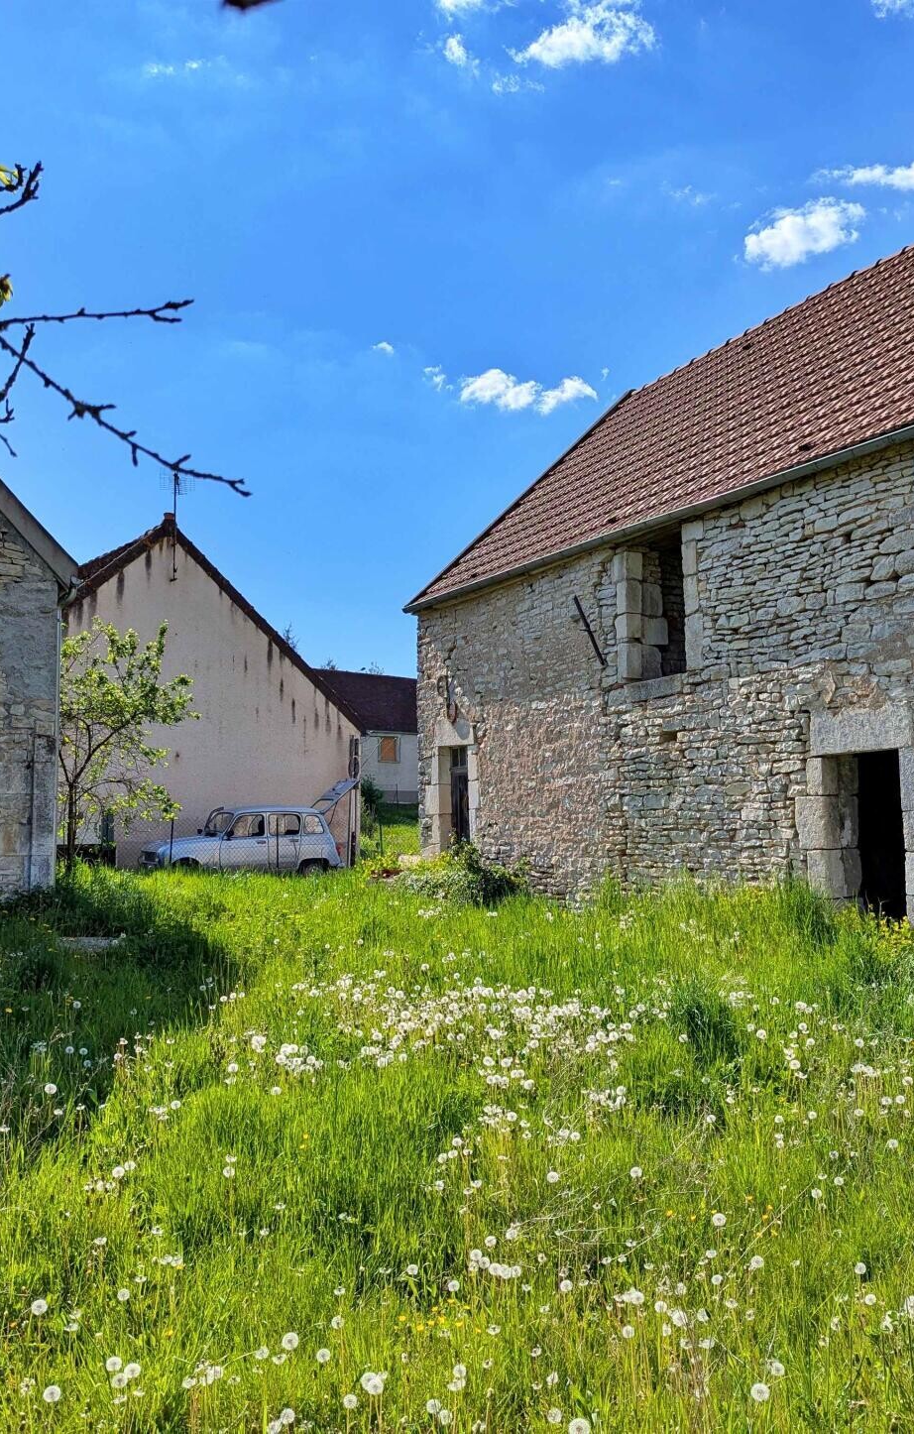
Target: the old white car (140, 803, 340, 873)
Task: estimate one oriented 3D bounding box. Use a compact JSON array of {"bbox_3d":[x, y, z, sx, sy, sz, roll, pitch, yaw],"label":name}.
[{"bbox_3d":[-4.038,2.491,24.943,3.670,1.530,1.500,2,-5,-25],"label":"old white car"}]

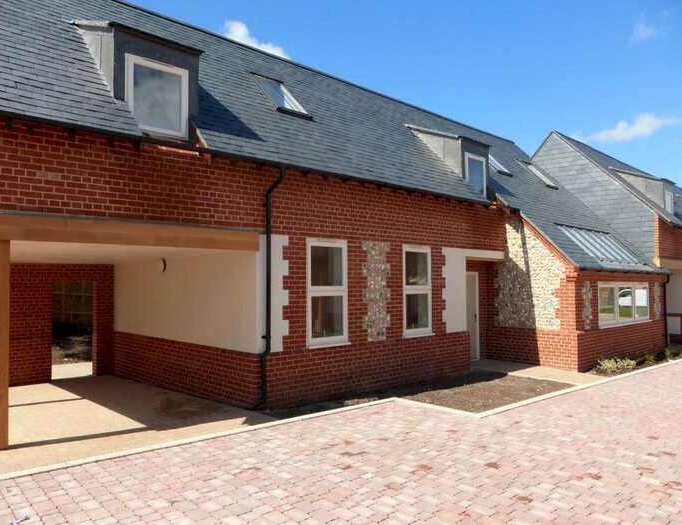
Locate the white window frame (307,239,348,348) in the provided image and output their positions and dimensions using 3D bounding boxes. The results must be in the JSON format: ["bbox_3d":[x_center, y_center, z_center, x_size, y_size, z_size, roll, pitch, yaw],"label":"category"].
[{"bbox_3d":[-0.207,0.482,8.096,0.880,1.710,0.120,2,-4,-42],"label":"white window frame"}]

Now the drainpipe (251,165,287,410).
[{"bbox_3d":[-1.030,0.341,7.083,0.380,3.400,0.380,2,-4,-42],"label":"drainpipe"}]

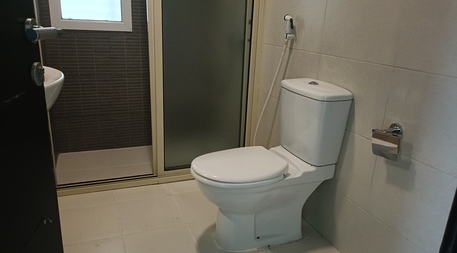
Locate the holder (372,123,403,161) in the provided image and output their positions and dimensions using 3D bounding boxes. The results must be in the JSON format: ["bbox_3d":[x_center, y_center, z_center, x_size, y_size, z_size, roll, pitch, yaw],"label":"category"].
[{"bbox_3d":[0.605,0.056,1.226,0.080,0.122,0.130,-5,19,-22],"label":"holder"}]

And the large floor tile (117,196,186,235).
[{"bbox_3d":[-0.437,0.487,1.852,0.326,0.015,0.329,-5,19,-22],"label":"large floor tile"}]

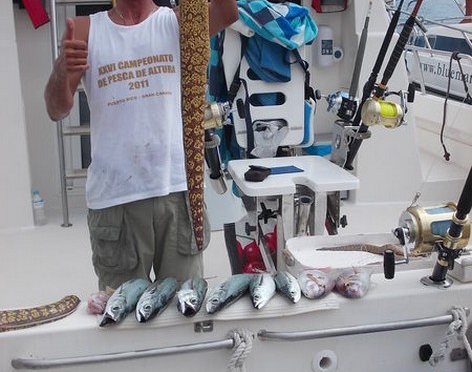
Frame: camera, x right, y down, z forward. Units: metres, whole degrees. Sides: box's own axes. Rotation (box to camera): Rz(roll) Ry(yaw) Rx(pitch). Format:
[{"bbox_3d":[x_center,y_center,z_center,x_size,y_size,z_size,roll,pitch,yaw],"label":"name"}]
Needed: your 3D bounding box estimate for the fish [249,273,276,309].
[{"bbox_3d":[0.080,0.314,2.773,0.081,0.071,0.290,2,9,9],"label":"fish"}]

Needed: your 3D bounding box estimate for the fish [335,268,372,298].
[{"bbox_3d":[0.357,0.293,2.821,0.102,0.081,0.200,3,9,12],"label":"fish"}]

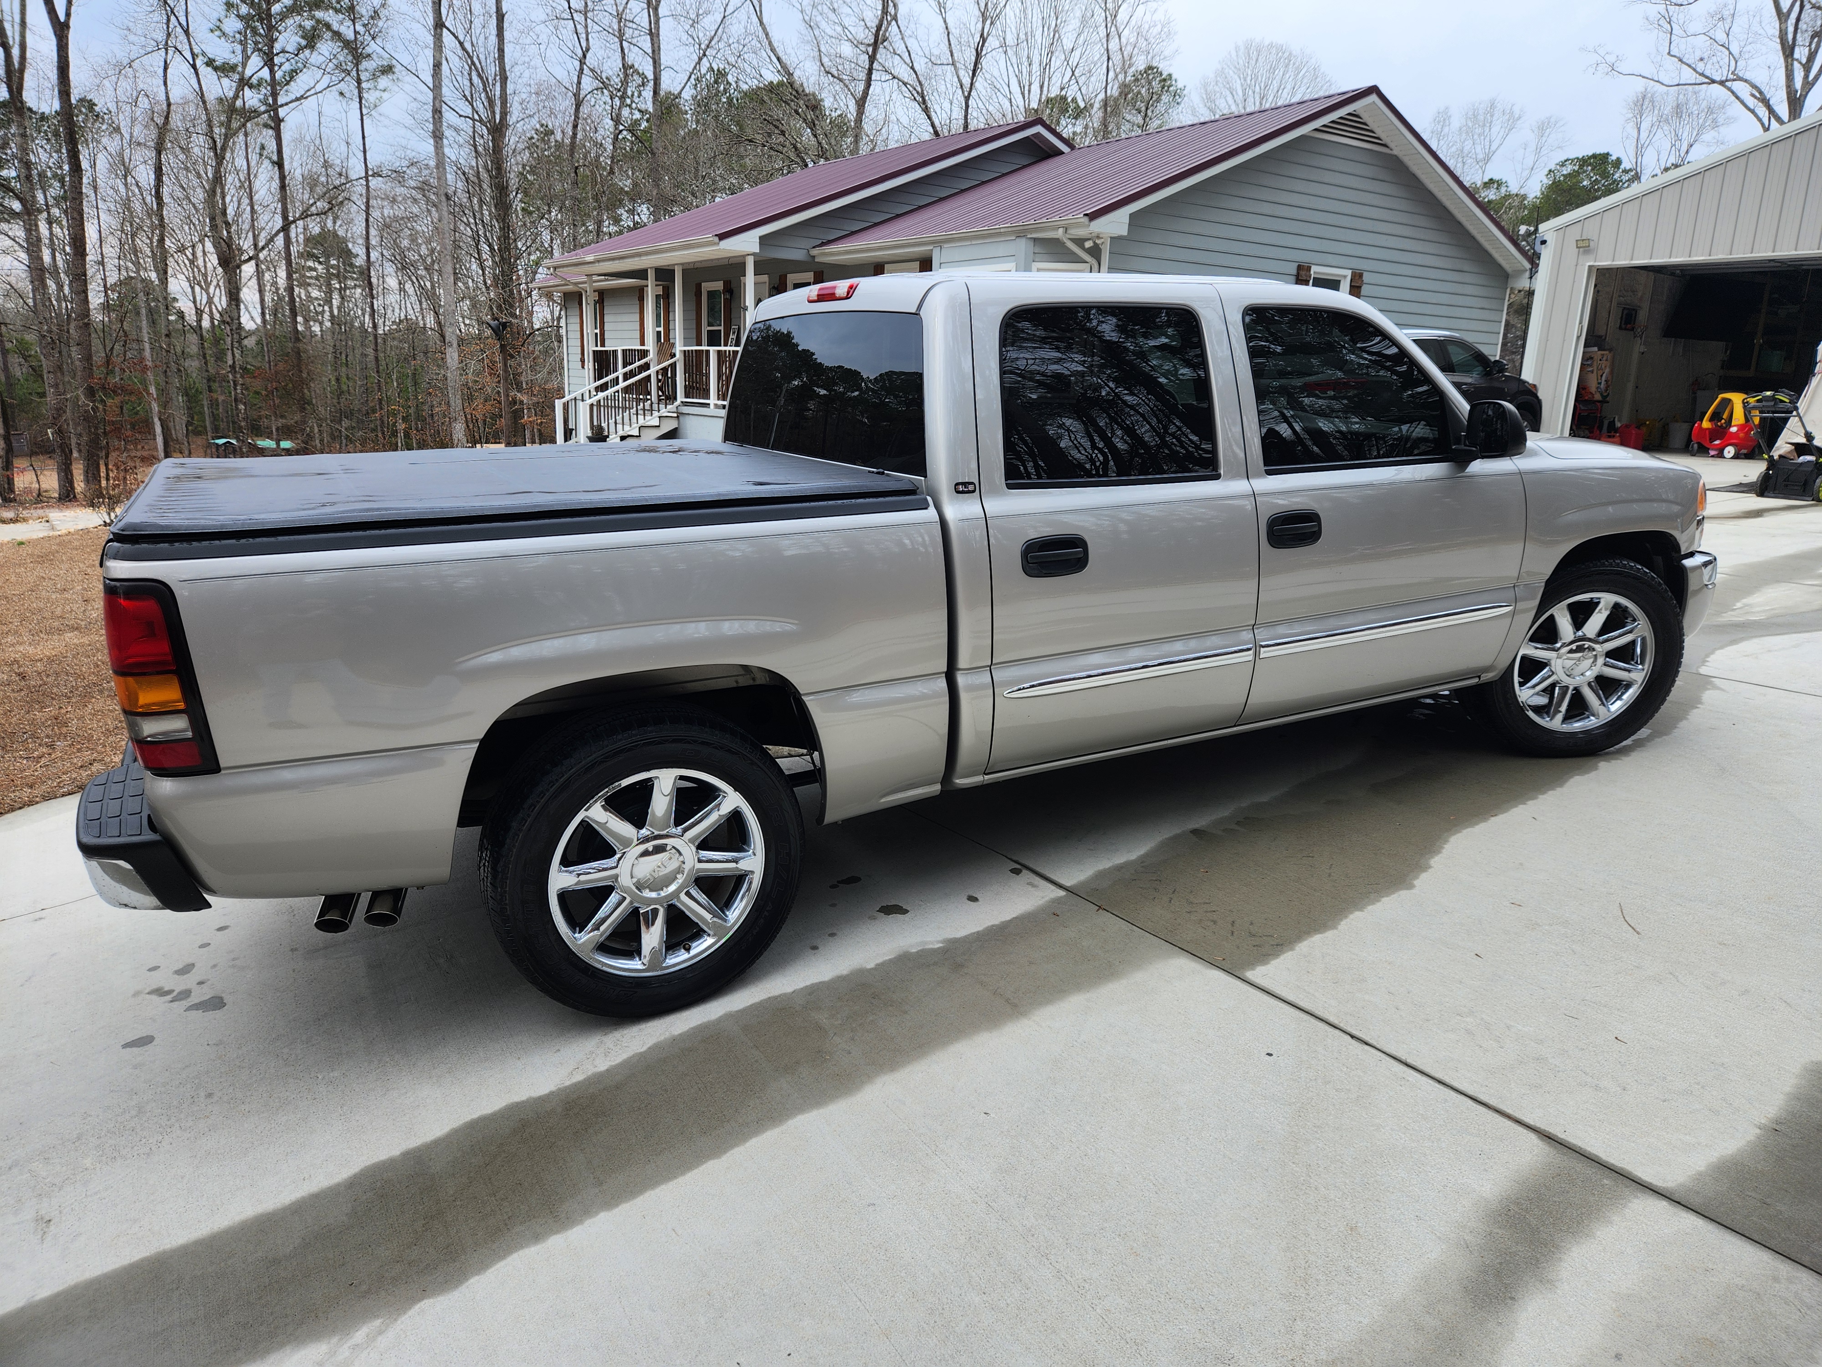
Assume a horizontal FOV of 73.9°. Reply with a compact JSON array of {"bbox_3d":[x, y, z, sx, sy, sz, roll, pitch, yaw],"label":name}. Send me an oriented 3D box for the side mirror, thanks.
[{"bbox_3d":[1.874,-0.811,3.847,0.130,0.185,0.200,-8,19,-27],"label":"side mirror"}]

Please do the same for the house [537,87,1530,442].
[{"bbox_3d":[-0.075,-7.392,23.604,11.500,5.600,18.600,-8,17,-35],"label":"house"}]

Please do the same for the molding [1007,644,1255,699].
[{"bbox_3d":[0.652,-0.034,3.511,0.910,0.060,0.030,-8,19,-27],"label":"molding"}]

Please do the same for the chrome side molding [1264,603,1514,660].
[{"bbox_3d":[1.569,-0.176,3.913,1.180,0.048,0.022,-9,18,-27],"label":"chrome side molding"}]

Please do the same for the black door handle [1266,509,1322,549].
[{"bbox_3d":[1.172,-0.473,3.709,0.220,0.115,0.040,-8,19,-27],"label":"black door handle"}]

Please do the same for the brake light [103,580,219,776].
[{"bbox_3d":[-1.498,-0.021,2.435,0.150,0.405,0.160,-8,19,-27],"label":"brake light"}]

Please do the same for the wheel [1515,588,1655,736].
[{"bbox_3d":[2.584,-0.101,4.730,0.545,0.545,0.200,0,17,-2],"label":"wheel"}]

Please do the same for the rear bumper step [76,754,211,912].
[{"bbox_3d":[-1.695,0.312,2.701,0.220,0.230,0.580,-8,19,-27],"label":"rear bumper step"}]

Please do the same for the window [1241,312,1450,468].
[{"bbox_3d":[1.394,-0.947,3.846,0.840,0.500,0.040,-8,3,-27],"label":"window"}]

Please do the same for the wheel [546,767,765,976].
[{"bbox_3d":[-0.657,0.445,3.062,0.545,0.545,0.200,-8,19,-27],"label":"wheel"}]

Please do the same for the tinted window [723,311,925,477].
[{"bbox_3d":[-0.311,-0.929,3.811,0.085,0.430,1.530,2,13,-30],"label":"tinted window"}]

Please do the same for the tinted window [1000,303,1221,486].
[{"bbox_3d":[0.551,-0.794,3.336,0.730,0.475,0.050,-9,1,-27],"label":"tinted window"}]

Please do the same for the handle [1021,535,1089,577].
[{"bbox_3d":[0.390,-0.341,3.233,0.215,0.110,0.045,-8,17,-27],"label":"handle"}]

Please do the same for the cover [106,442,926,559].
[{"bbox_3d":[-1.167,-0.590,3.425,1.740,0.085,1.840,-8,17,-27],"label":"cover"}]

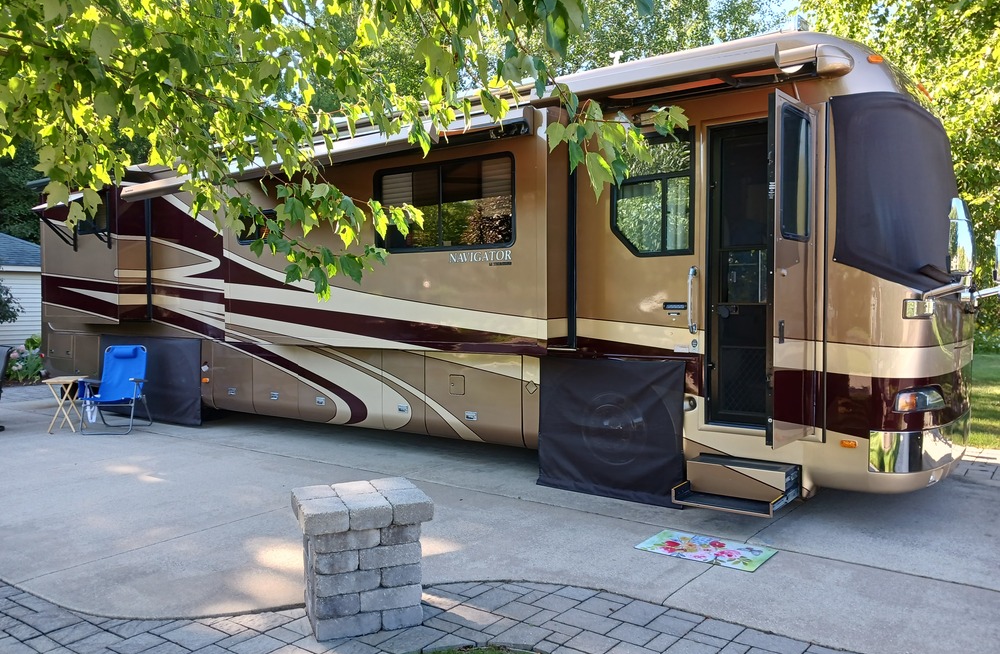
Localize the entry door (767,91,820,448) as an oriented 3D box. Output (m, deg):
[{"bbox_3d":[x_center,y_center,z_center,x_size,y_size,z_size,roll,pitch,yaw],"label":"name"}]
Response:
[{"bbox_3d":[1.895,-0.352,5.039,0.060,2.200,0.760,1,2,41],"label":"entry door"}]

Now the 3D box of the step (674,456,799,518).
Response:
[{"bbox_3d":[1.637,1.096,5.445,0.730,0.280,0.500,1,2,37],"label":"step"}]

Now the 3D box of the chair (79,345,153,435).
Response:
[{"bbox_3d":[-4.750,0.775,9.680,0.650,1.030,0.710,0,1,-4],"label":"chair"}]

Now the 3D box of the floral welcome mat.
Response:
[{"bbox_3d":[1.301,1.407,4.929,0.765,0.012,0.475,1,2,37],"label":"floral welcome mat"}]

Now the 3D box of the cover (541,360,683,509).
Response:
[{"bbox_3d":[0.866,0.815,6.310,1.340,1.120,0.050,1,2,37],"label":"cover"}]

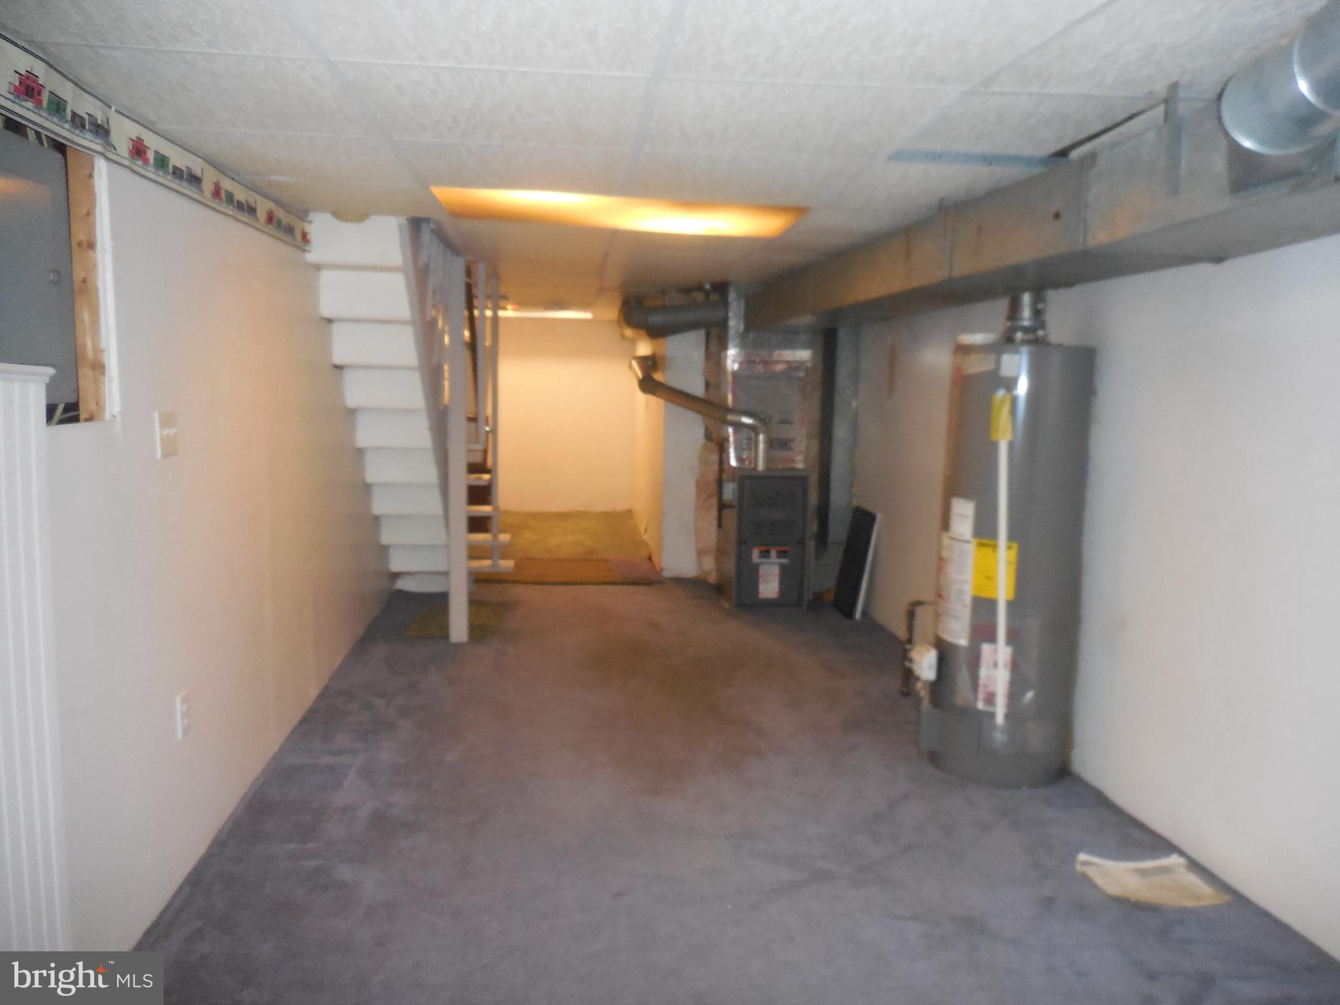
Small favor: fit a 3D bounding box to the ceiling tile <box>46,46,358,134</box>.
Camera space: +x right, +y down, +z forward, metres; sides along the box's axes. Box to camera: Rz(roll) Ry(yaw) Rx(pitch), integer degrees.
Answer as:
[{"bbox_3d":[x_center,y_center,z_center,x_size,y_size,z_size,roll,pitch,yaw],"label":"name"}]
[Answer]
[{"bbox_3d":[-0.921,-0.861,2.032,0.560,0.025,0.600,0,7,-6],"label":"ceiling tile"}]

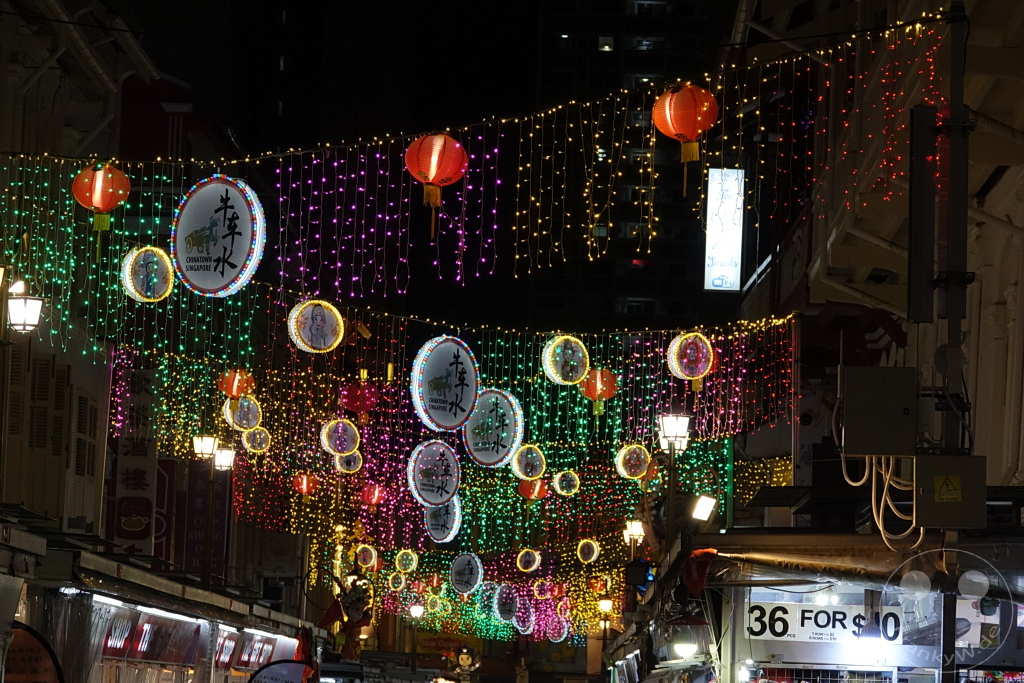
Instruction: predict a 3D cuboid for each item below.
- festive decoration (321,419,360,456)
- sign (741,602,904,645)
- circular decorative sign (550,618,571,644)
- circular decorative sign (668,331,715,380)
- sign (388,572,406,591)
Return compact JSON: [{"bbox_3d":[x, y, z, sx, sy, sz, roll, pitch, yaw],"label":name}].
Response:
[{"bbox_3d":[-2.841,1.590,65.500,0.600,0.600,0.170,2,-6,-23],"label":"festive decoration"},{"bbox_3d":[1.759,1.590,22.300,0.890,0.210,0.015,1,-5,3],"label":"sign"},{"bbox_3d":[1.599,9.889,136.000,0.960,0.960,0.160,-5,-7,42],"label":"circular decorative sign"},{"bbox_3d":[1.637,0.137,36.200,0.420,0.420,0.110,4,-6,-32],"label":"circular decorative sign"},{"bbox_3d":[-2.739,5.766,95.000,0.430,0.430,0.120,-3,-7,42],"label":"sign"}]

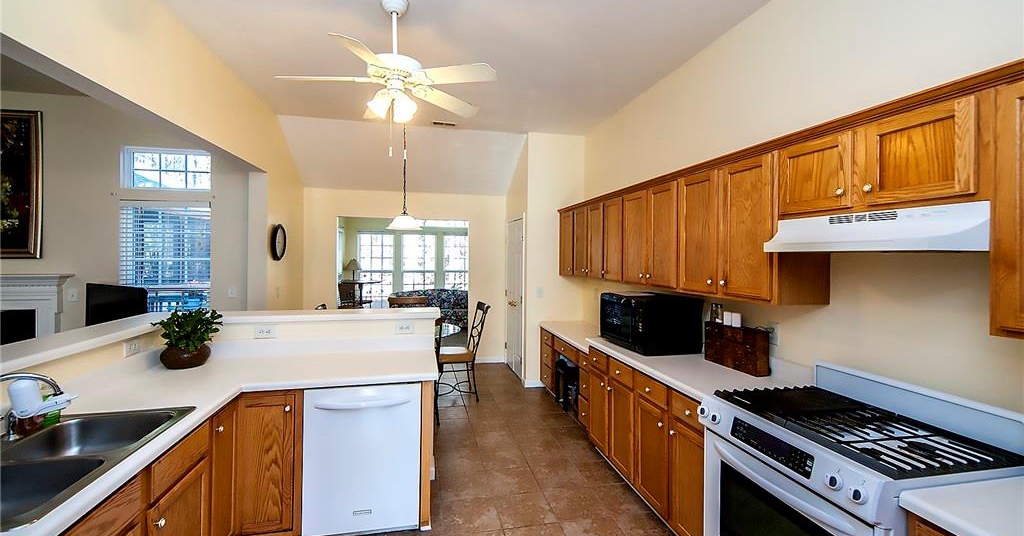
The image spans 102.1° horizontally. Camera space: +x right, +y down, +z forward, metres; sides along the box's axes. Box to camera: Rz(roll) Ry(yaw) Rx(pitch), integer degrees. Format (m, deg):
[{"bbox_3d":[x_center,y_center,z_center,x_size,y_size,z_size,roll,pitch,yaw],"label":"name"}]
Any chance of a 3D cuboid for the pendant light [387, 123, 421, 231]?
[{"bbox_3d":[-1.166,-1.012,4.530,0.376,1.180,0.376,1,1,-12],"label":"pendant light"}]

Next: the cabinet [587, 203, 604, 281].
[{"bbox_3d":[0.969,-0.255,4.080,0.325,0.735,0.360,1,1,-12],"label":"cabinet"}]

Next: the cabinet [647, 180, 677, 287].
[{"bbox_3d":[1.222,-0.224,2.970,0.321,0.730,0.355,1,1,-13],"label":"cabinet"}]

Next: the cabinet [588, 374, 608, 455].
[{"bbox_3d":[0.938,1.100,3.242,0.565,0.580,0.320,1,1,-13],"label":"cabinet"}]

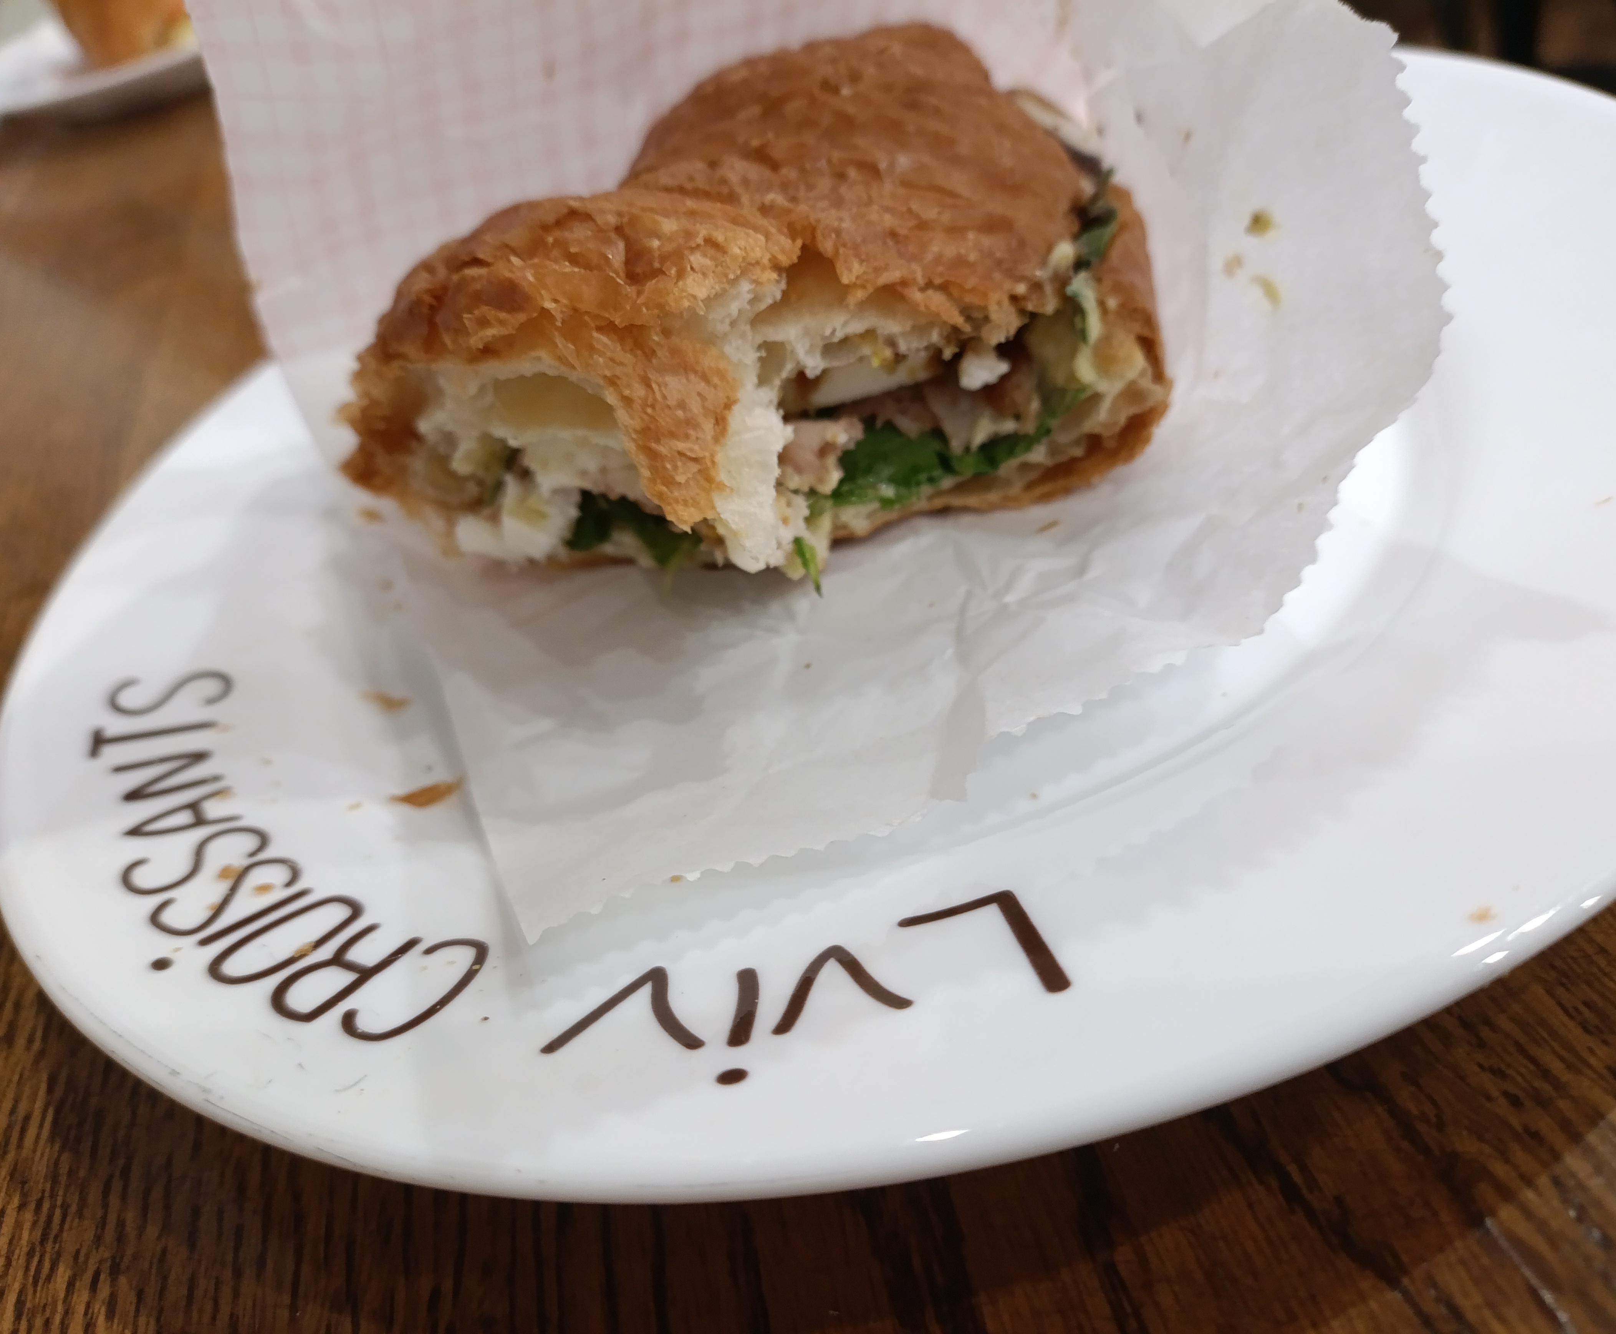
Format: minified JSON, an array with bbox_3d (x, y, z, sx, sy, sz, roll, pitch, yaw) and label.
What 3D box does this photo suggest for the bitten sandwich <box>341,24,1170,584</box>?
[{"bbox_3d":[-0.010,-0.065,0.215,0.127,0.051,0.088,-7,41,14],"label":"bitten sandwich"}]

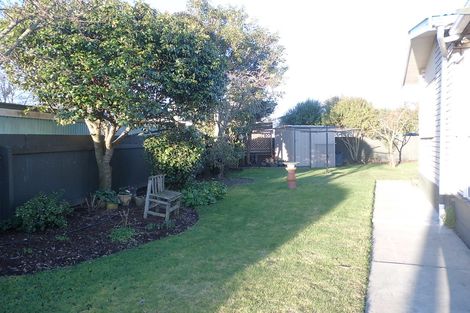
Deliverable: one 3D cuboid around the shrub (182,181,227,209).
[{"bbox_3d":[-0.774,0.886,8.586,1.100,0.500,1.200,-1,3,-5],"label":"shrub"}]

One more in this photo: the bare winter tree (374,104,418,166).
[{"bbox_3d":[8.561,-1.012,17.913,2.450,3.200,2.300,1,3,25],"label":"bare winter tree"}]

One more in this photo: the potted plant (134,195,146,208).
[{"bbox_3d":[-2.219,1.007,8.041,0.330,0.330,0.330,-1,3,-15],"label":"potted plant"}]

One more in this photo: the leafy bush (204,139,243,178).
[{"bbox_3d":[-0.443,-0.020,14.154,1.650,1.700,1.600,0,3,-2],"label":"leafy bush"}]

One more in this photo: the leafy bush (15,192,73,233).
[{"bbox_3d":[-3.585,0.941,6.332,1.080,0.660,0.900,-2,4,-29],"label":"leafy bush"}]

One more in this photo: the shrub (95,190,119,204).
[{"bbox_3d":[-2.974,0.896,7.834,0.540,0.340,0.500,-1,3,-21],"label":"shrub"}]

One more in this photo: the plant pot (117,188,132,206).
[{"bbox_3d":[-2.720,1.010,8.350,0.360,0.430,0.360,-1,3,0],"label":"plant pot"}]

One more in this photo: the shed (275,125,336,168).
[{"bbox_3d":[4.082,-0.545,18.867,3.200,2.200,1.800,1,3,23],"label":"shed"}]

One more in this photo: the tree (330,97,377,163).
[{"bbox_3d":[7.326,-1.620,20.888,3.300,4.100,3.000,1,3,19],"label":"tree"}]

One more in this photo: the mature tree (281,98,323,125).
[{"bbox_3d":[4.695,-1.873,23.883,3.200,4.300,3.000,0,3,11],"label":"mature tree"}]

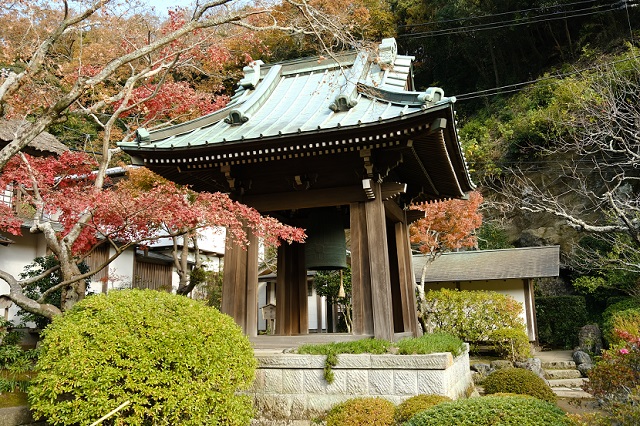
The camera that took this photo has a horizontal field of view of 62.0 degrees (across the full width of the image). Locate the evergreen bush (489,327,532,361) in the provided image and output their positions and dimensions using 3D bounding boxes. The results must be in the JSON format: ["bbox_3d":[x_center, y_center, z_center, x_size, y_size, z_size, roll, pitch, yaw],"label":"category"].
[{"bbox_3d":[4.499,3.088,12.563,1.010,0.740,0.930,0,-11,0],"label":"evergreen bush"}]

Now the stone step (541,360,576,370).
[{"bbox_3d":[5.403,3.478,12.218,0.820,0.170,0.380,0,-11,-2],"label":"stone step"}]

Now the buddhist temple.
[{"bbox_3d":[0.086,-0.544,10.922,5.770,6.050,5.500,-4,-12,19],"label":"buddhist temple"}]

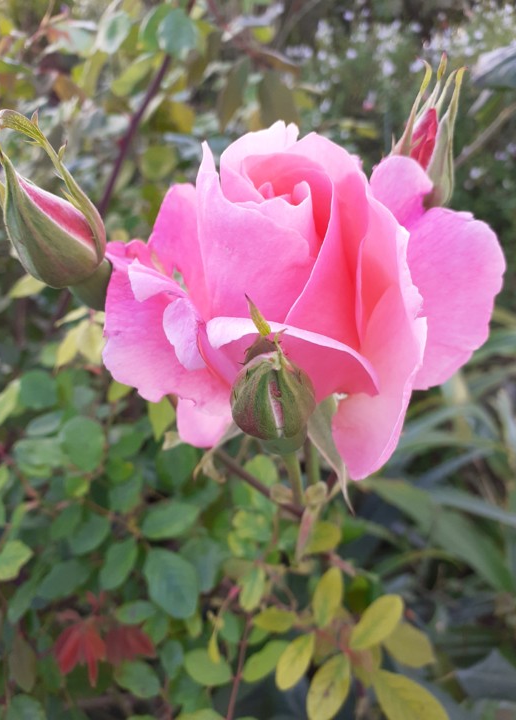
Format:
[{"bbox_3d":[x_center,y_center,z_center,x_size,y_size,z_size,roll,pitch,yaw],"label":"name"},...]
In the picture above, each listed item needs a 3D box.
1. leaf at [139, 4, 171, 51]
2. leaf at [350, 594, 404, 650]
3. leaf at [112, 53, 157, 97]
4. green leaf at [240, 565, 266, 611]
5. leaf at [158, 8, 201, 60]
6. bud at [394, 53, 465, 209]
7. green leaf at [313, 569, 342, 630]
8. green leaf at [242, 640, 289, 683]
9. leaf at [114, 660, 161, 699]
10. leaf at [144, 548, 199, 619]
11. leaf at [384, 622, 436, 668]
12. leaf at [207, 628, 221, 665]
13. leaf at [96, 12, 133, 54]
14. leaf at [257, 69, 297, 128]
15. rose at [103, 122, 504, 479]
[{"bbox_3d":[-0.099,-0.326,0.550,0.035,0.047,0.011,12,3,-9],"label":"leaf"},{"bbox_3d":[0.072,0.159,0.340,0.022,0.008,0.040,35,68,16],"label":"leaf"},{"bbox_3d":[-0.137,-0.315,0.620,0.024,0.066,0.010,42,-6,6],"label":"leaf"},{"bbox_3d":[-0.003,0.163,0.400,0.016,0.006,0.032,10,55,7],"label":"green leaf"},{"bbox_3d":[-0.074,-0.302,0.520,0.040,0.012,0.048,-7,64,-3],"label":"leaf"},{"bbox_3d":[0.072,-0.096,0.235,0.027,0.059,0.026,3,12,-1],"label":"bud"},{"bbox_3d":[0.050,0.169,0.400,0.019,0.006,0.045,14,57,15],"label":"green leaf"},{"bbox_3d":[0.007,0.248,0.460,0.048,0.008,0.017,-33,65,-18],"label":"green leaf"},{"bbox_3d":[-0.101,0.268,0.470,0.042,0.008,0.024,19,61,11],"label":"leaf"},{"bbox_3d":[-0.065,0.167,0.420,0.037,0.009,0.052,-15,58,-17],"label":"leaf"},{"bbox_3d":[0.125,0.240,0.470,0.047,0.008,0.030,23,65,12],"label":"leaf"},{"bbox_3d":[-0.035,0.224,0.440,0.009,0.027,0.006,-10,-20,9],"label":"leaf"},{"bbox_3d":[-0.157,-0.363,0.620,0.028,0.051,0.009,22,-5,2],"label":"leaf"},{"bbox_3d":[0.018,-0.240,0.520,0.035,0.057,0.010,0,1,2],"label":"leaf"},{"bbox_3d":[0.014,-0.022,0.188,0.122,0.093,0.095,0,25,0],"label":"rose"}]

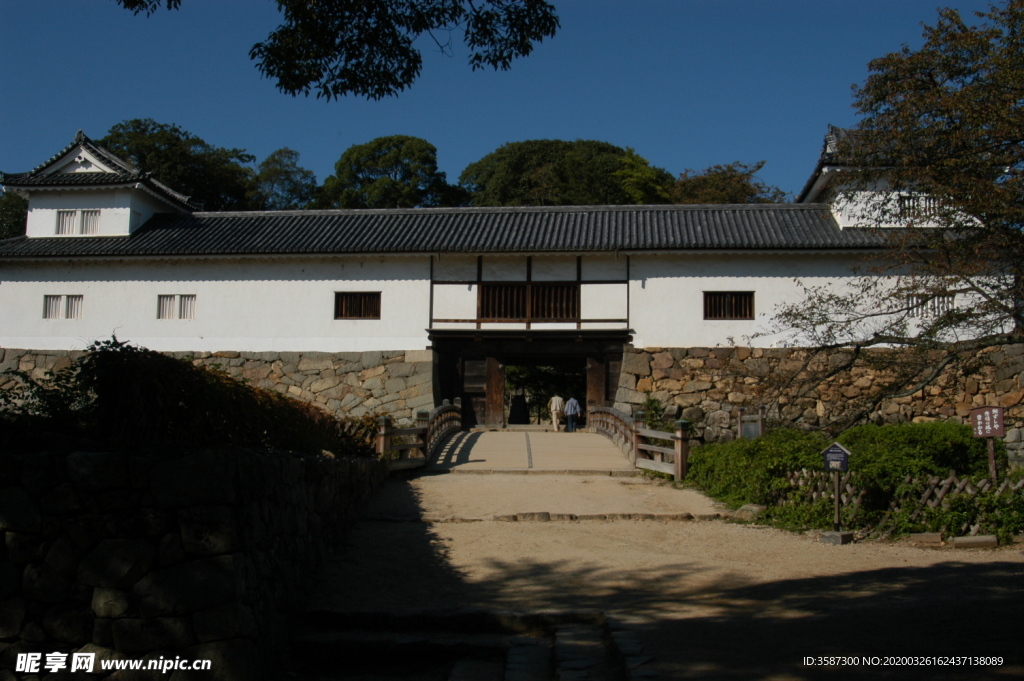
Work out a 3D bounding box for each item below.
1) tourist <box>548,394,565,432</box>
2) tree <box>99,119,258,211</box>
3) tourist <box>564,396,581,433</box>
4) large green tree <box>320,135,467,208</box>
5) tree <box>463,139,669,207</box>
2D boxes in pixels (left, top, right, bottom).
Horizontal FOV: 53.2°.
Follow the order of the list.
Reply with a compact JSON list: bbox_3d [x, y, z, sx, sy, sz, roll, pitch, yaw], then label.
[{"bbox_3d":[1.867,3.062,42.919,0.620,1.620,0.420,1,-6,3],"label":"tourist"},{"bbox_3d":[-26.285,-8.882,79.322,13.000,16.500,12.000,1,-6,0],"label":"tree"},{"bbox_3d":[2.538,3.104,42.916,0.600,1.550,0.420,1,-6,3],"label":"tourist"},{"bbox_3d":[-9.661,-8.013,81.273,11.500,16.500,11.000,1,-6,0],"label":"large green tree"},{"bbox_3d":[4.306,-7.690,81.265,16.500,16.500,14.000,1,-6,0],"label":"tree"}]

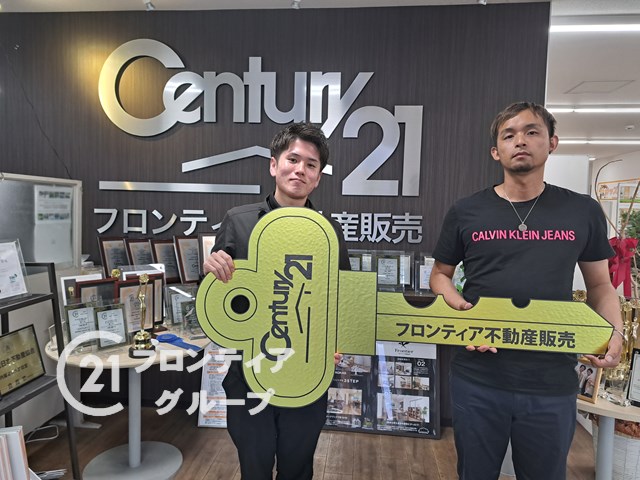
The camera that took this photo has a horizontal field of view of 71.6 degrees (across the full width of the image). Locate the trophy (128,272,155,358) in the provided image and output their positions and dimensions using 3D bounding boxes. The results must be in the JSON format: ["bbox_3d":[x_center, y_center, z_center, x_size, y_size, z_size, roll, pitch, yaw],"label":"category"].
[{"bbox_3d":[-0.845,0.357,2.119,0.118,0.388,0.116,0,4,-22],"label":"trophy"}]

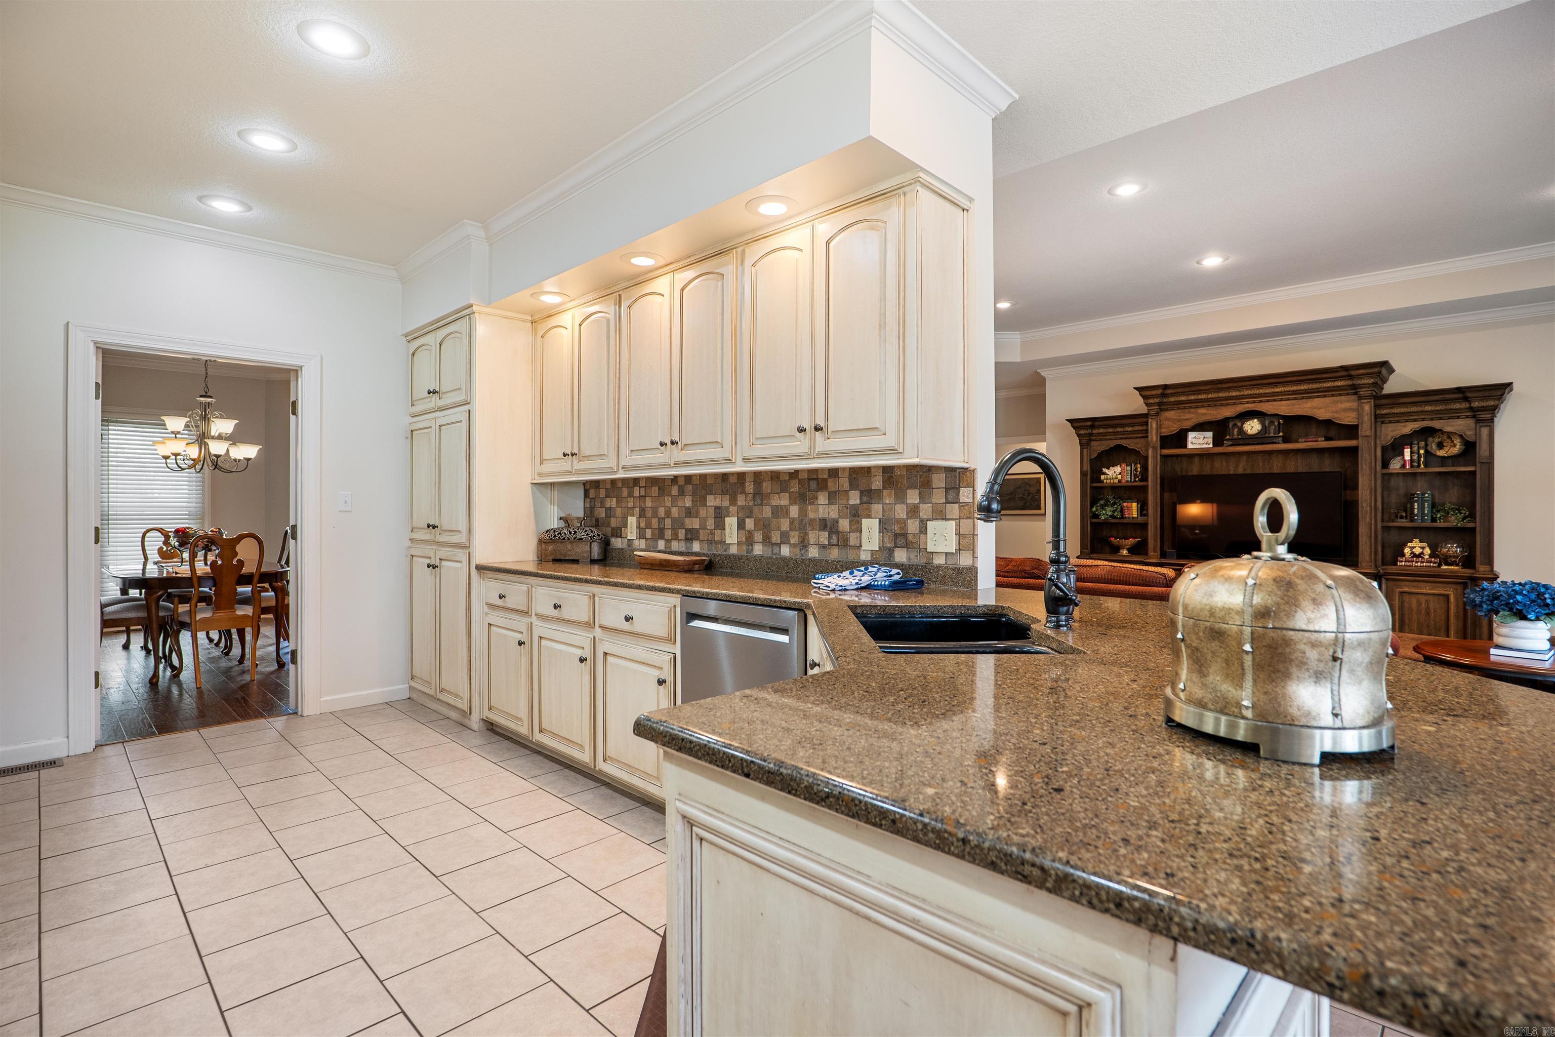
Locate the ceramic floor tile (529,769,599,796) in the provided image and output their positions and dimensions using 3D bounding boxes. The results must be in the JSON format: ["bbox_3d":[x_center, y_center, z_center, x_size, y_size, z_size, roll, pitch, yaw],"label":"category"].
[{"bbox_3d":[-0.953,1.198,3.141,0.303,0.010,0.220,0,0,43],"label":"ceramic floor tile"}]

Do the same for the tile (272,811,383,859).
[{"bbox_3d":[-1.704,1.200,2.626,0.303,0.010,0.296,0,0,43],"label":"tile"}]

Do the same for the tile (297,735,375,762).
[{"bbox_3d":[-2.282,1.195,3.590,0.303,0.010,0.296,0,0,43],"label":"tile"}]

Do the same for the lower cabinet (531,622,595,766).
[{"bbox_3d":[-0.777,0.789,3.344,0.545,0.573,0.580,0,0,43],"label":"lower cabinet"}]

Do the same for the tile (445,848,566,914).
[{"bbox_3d":[-0.897,1.180,2.267,0.297,0.010,0.293,0,0,43],"label":"tile"}]

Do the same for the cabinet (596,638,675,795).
[{"bbox_3d":[-0.374,0.791,2.967,0.533,0.573,0.580,0,0,43],"label":"cabinet"}]

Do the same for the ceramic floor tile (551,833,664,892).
[{"bbox_3d":[-0.575,1.180,2.384,0.300,0.010,0.300,0,0,44],"label":"ceramic floor tile"}]

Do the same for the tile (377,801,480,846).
[{"bbox_3d":[-1.343,1.180,2.676,0.297,0.010,0.293,0,0,43],"label":"tile"}]

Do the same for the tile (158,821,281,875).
[{"bbox_3d":[-1.989,1.177,2.470,0.298,0.010,0.298,0,0,45],"label":"tile"}]

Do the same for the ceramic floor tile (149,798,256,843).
[{"bbox_3d":[-2.255,1.199,2.730,0.303,0.010,0.296,0,0,43],"label":"ceramic floor tile"}]

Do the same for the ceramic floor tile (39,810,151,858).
[{"bbox_3d":[-2.536,1.176,2.576,0.298,0.010,0.298,0,0,45],"label":"ceramic floor tile"}]

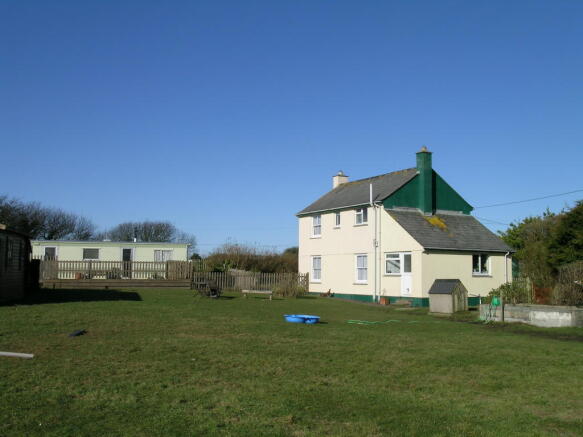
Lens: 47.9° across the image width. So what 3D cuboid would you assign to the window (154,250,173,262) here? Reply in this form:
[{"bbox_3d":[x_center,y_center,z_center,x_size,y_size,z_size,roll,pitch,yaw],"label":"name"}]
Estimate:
[{"bbox_3d":[-8.310,2.455,42.701,1.232,0.850,0.100,2,-5,-17],"label":"window"}]

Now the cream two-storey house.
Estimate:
[{"bbox_3d":[5.900,0.565,36.847,6.300,8.180,11.950,3,-6,-28],"label":"cream two-storey house"}]

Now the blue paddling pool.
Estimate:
[{"bbox_3d":[0.333,3.085,19.906,1.100,0.210,1.100,1,-5,0],"label":"blue paddling pool"}]

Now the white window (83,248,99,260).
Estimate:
[{"bbox_3d":[-12.639,2.269,41.385,1.019,0.780,0.100,2,-5,-17],"label":"white window"}]

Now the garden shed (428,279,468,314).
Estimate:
[{"bbox_3d":[6.528,3.218,27.319,1.200,1.360,1.150,5,-7,-43],"label":"garden shed"}]

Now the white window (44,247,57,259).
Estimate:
[{"bbox_3d":[-14.927,2.132,40.692,0.757,0.792,0.100,2,-5,-17],"label":"white window"}]

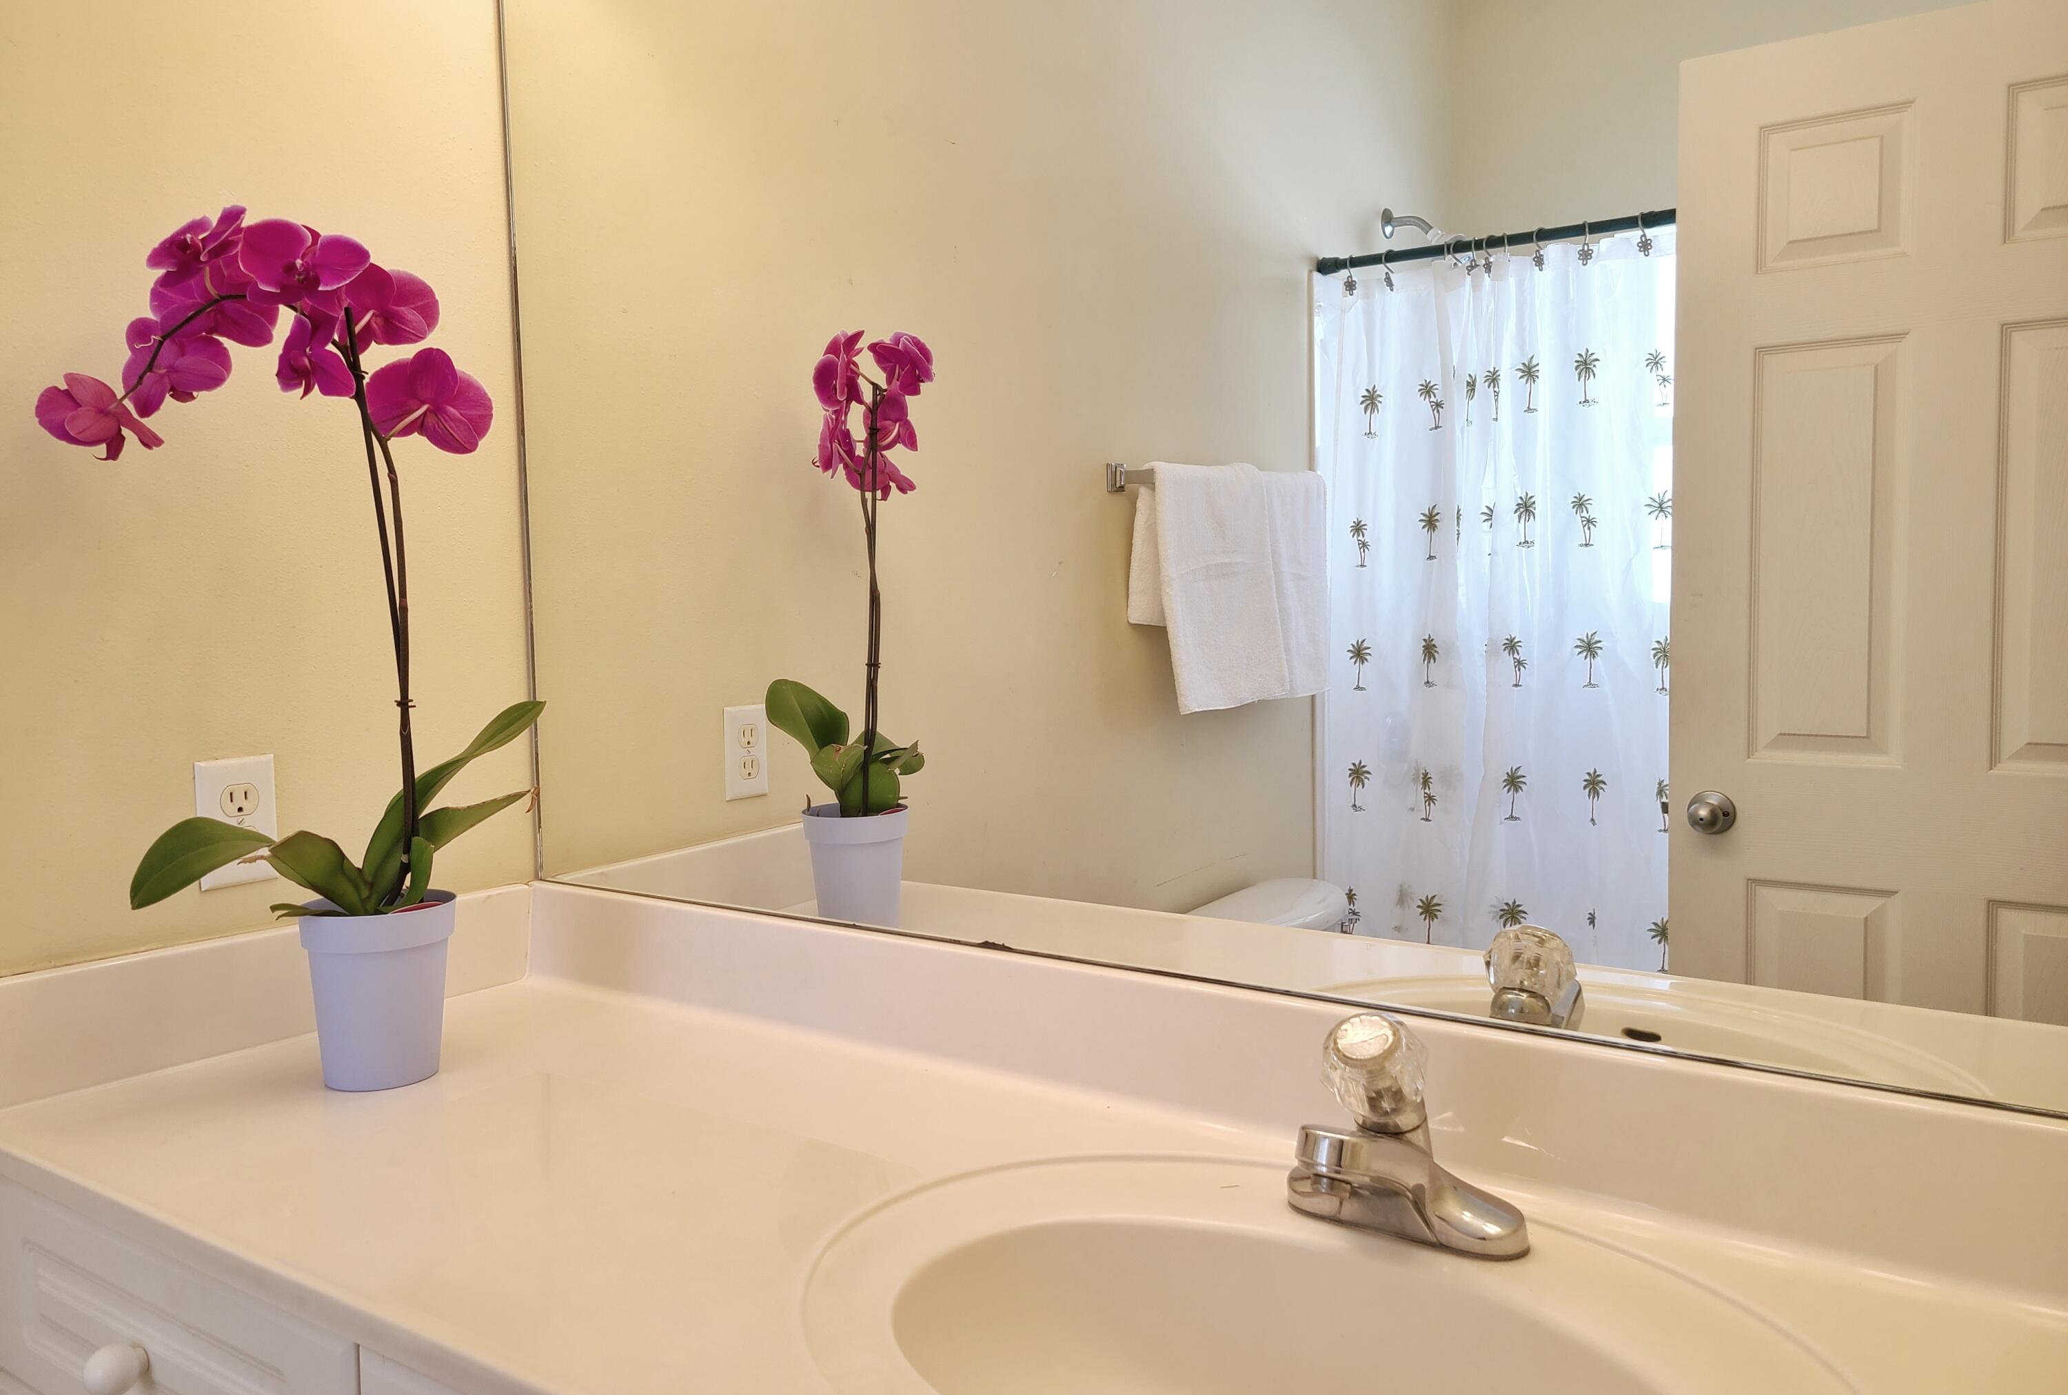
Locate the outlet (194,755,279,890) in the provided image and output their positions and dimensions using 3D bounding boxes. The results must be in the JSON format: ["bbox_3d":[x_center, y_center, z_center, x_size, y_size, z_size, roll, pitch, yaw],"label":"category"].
[{"bbox_3d":[-0.715,0.112,1.392,0.007,0.114,0.070,2,5,37],"label":"outlet"}]

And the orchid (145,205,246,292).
[{"bbox_3d":[-0.626,-0.335,1.160,0.073,0.064,0.048,0,4,9],"label":"orchid"}]

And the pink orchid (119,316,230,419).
[{"bbox_3d":[-0.680,-0.263,1.232,0.084,0.078,0.042,-2,5,-16],"label":"pink orchid"}]

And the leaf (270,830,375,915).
[{"bbox_3d":[-0.568,0.143,1.243,0.050,0.077,0.088,2,5,35],"label":"leaf"}]

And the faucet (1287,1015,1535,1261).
[{"bbox_3d":[0.210,0.270,0.954,0.155,0.149,0.153,2,5,35],"label":"faucet"}]

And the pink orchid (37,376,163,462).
[{"bbox_3d":[-0.716,-0.215,1.190,0.046,0.064,0.088,1,5,25],"label":"pink orchid"}]

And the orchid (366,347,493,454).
[{"bbox_3d":[-0.504,-0.247,1.293,0.100,0.086,0.040,-2,5,-16],"label":"orchid"}]

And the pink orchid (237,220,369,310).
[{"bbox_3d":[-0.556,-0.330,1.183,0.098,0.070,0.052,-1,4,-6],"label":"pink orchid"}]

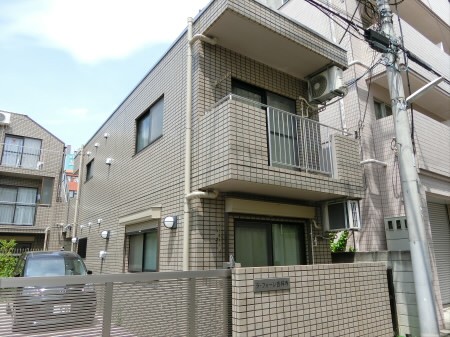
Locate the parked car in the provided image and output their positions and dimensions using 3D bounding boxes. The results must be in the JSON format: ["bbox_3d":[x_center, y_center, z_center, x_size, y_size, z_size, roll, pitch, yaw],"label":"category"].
[{"bbox_3d":[-4.605,3.023,8.430,1.660,1.630,3.950,9,-18,-34],"label":"parked car"}]

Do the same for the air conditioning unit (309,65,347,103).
[{"bbox_3d":[2.170,-1.765,6.968,0.280,0.540,0.720,9,-18,-34],"label":"air conditioning unit"}]

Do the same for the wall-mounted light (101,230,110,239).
[{"bbox_3d":[-3.198,1.788,8.711,0.190,0.220,0.210,9,-18,-34],"label":"wall-mounted light"}]

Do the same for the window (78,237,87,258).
[{"bbox_3d":[-4.814,2.724,11.080,0.120,0.660,1.100,9,-18,-34],"label":"window"}]

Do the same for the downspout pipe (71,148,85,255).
[{"bbox_3d":[-5.674,1.851,12.335,0.090,5.650,0.090,9,-18,-34],"label":"downspout pipe"}]

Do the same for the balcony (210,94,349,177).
[{"bbox_3d":[1.109,-0.170,5.788,3.120,1.270,0.820,10,-18,-34],"label":"balcony"}]

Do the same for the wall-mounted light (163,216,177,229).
[{"bbox_3d":[-0.959,0.943,5.644,0.190,0.220,0.210,9,-18,-34],"label":"wall-mounted light"}]

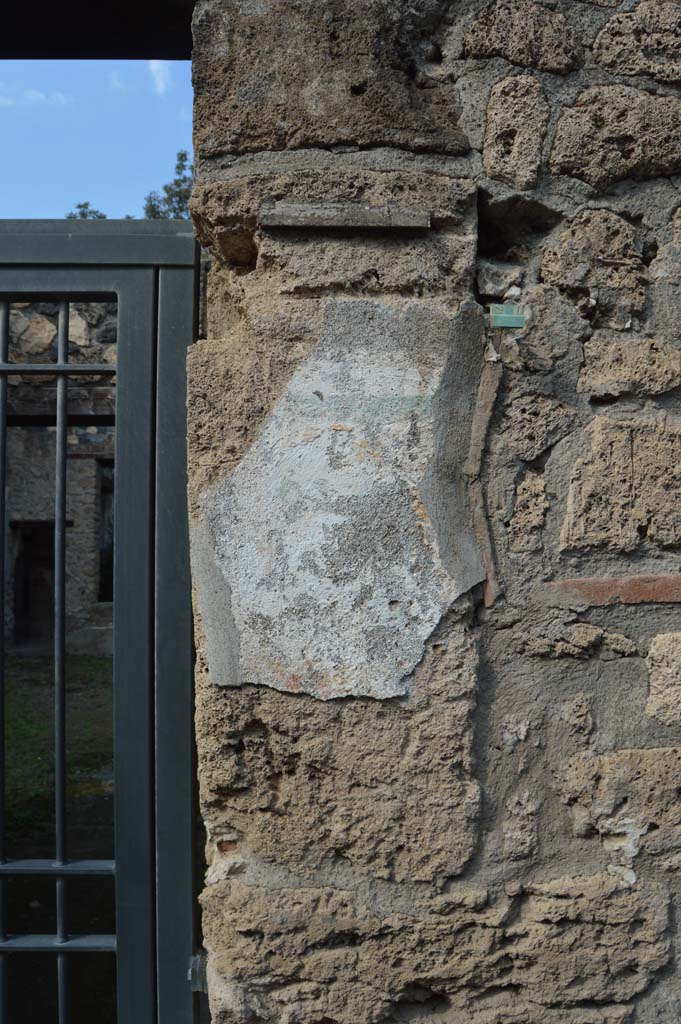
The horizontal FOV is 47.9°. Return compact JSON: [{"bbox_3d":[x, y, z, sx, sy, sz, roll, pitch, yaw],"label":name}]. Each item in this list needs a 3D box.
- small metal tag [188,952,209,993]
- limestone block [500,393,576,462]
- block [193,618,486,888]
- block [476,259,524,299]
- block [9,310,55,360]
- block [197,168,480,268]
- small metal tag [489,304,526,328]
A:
[{"bbox_3d":[-0.239,0.780,1.310,0.037,0.068,0.020,1,1,-3],"label":"small metal tag"},{"bbox_3d":[0.316,-0.137,1.285,0.122,0.113,0.100,1,1,-3],"label":"limestone block"},{"bbox_3d":[-0.009,0.365,1.320,0.434,0.406,0.280,1,1,-3],"label":"block"},{"bbox_3d":[0.259,-0.381,1.290,0.078,0.065,0.080,1,1,-3],"label":"block"},{"bbox_3d":[-1.697,-0.967,4.310,0.252,0.274,0.220,1,1,-3],"label":"block"},{"bbox_3d":[-0.018,-0.452,1.315,0.438,0.150,0.280,1,1,-3],"label":"block"},{"bbox_3d":[0.266,-0.312,1.225,0.056,0.037,0.010,1,1,-3],"label":"small metal tag"}]

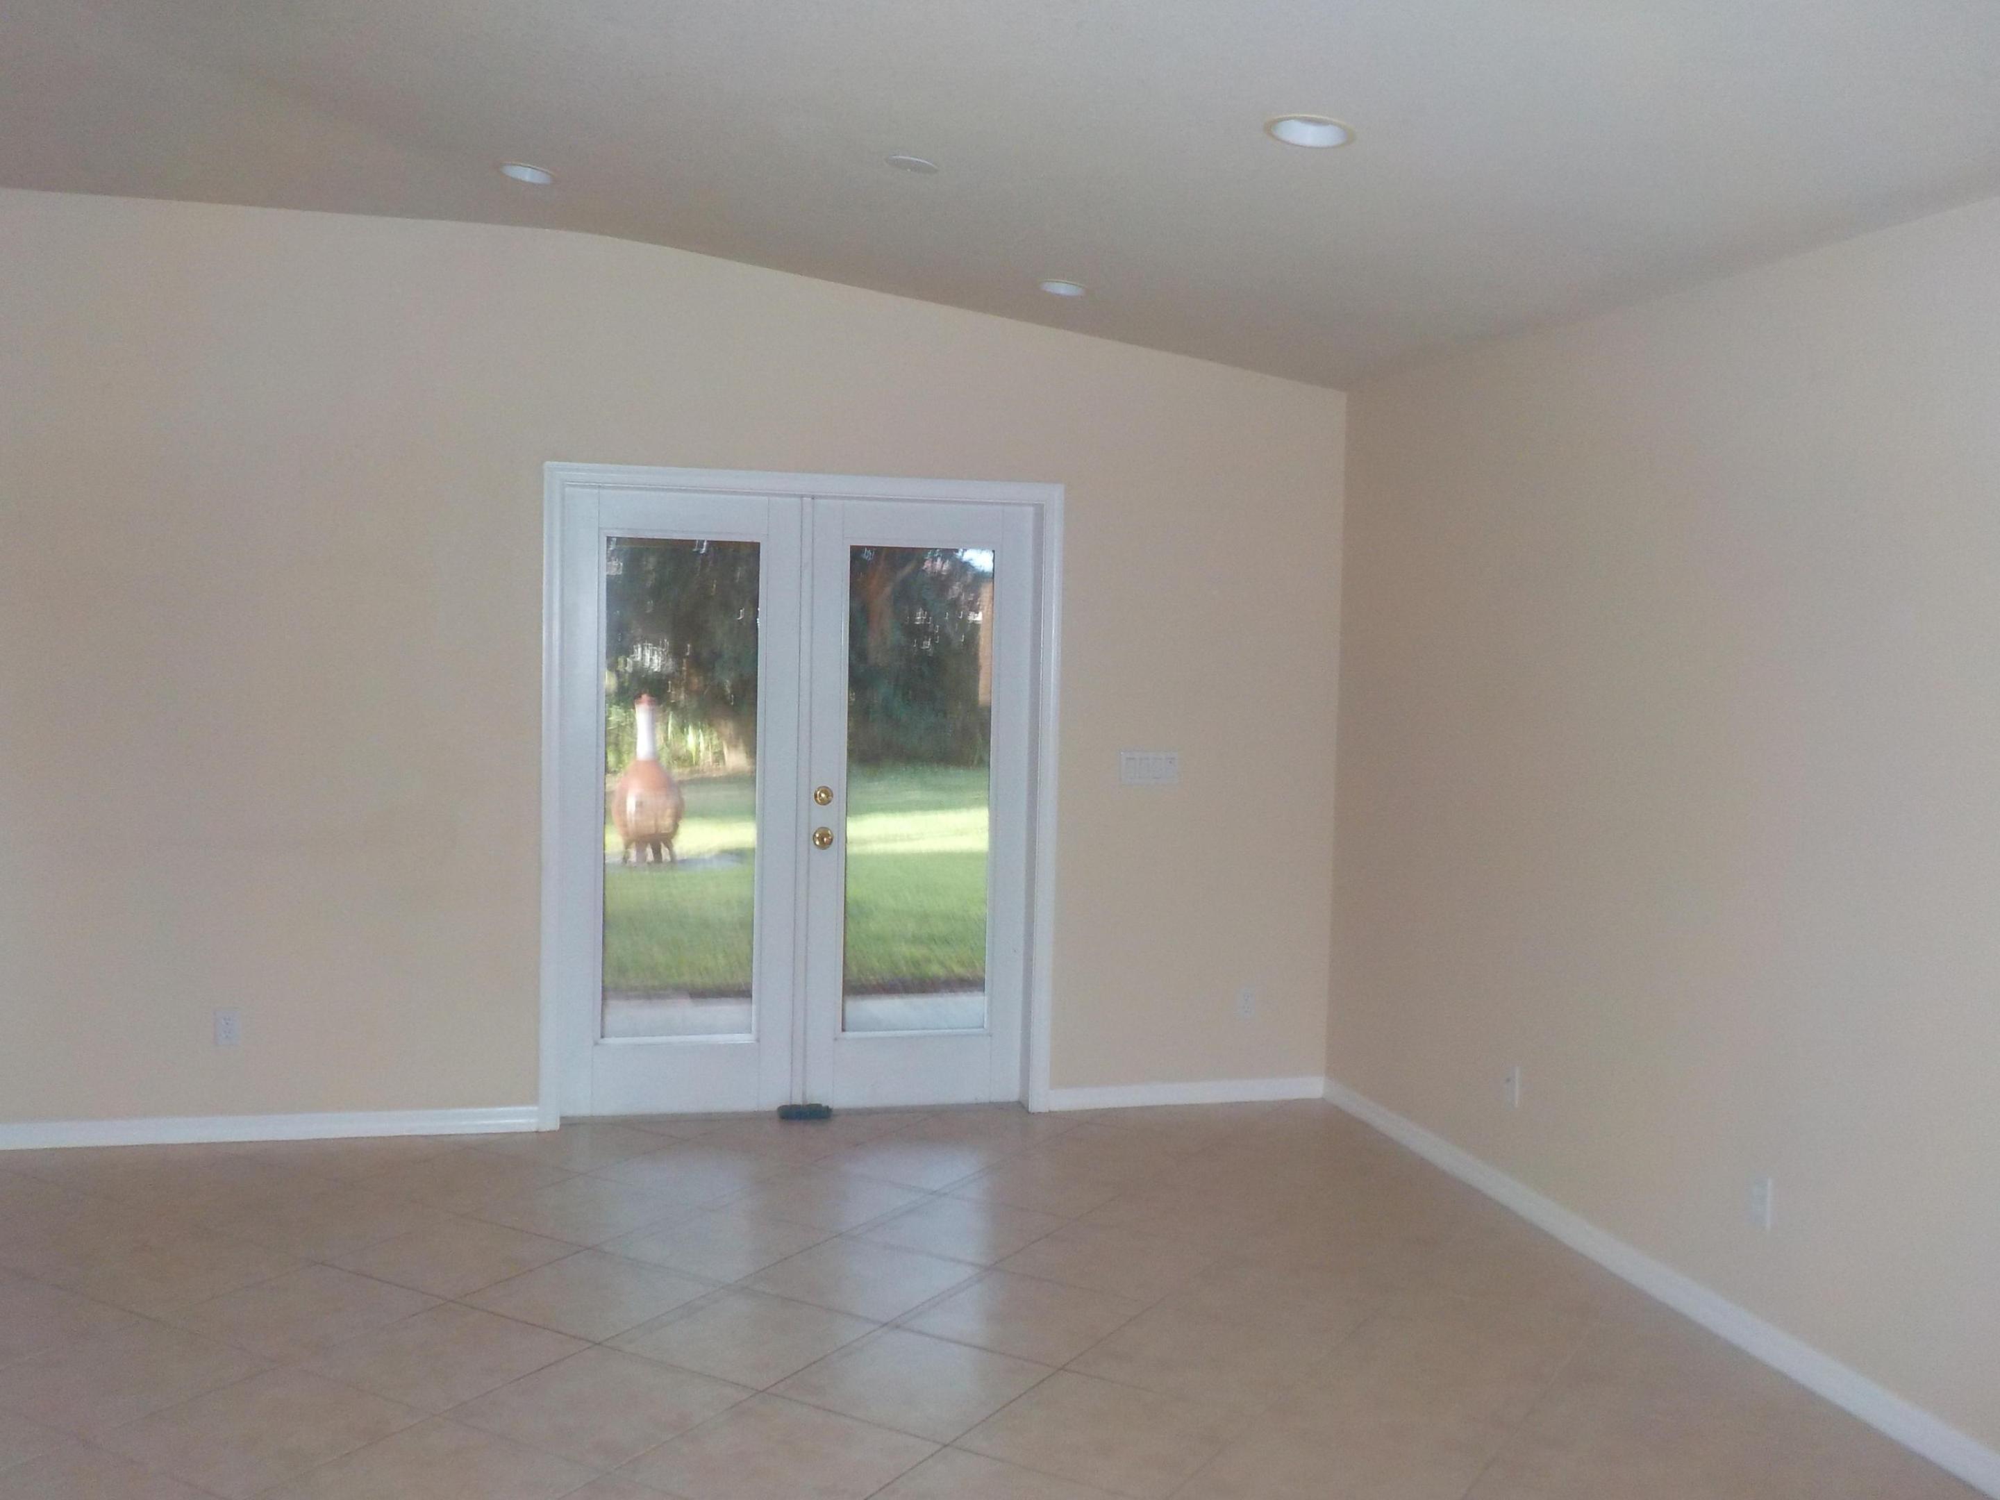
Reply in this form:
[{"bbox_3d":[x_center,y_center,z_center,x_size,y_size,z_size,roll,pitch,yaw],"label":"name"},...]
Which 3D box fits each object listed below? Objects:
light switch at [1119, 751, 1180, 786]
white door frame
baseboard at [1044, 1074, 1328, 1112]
[{"bbox_3d":[0.517,0.062,5.972,0.208,0.116,0.012,1,3,-13],"label":"light switch"},{"bbox_3d":[-0.675,0.186,5.840,1.590,2.070,0.100,1,3,-13],"label":"white door frame"},{"bbox_3d":[0.673,1.203,6.061,1.020,0.083,0.015,1,3,-13],"label":"baseboard"}]

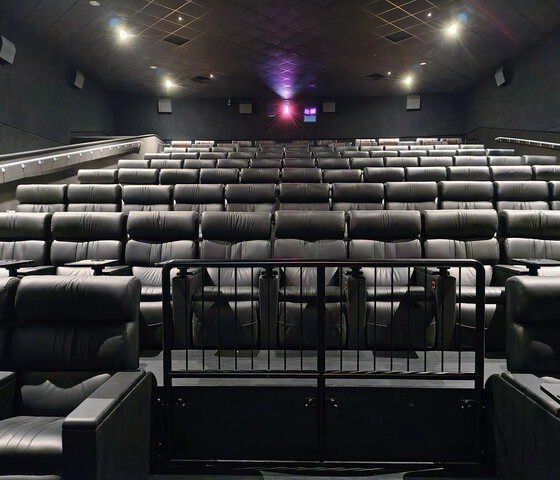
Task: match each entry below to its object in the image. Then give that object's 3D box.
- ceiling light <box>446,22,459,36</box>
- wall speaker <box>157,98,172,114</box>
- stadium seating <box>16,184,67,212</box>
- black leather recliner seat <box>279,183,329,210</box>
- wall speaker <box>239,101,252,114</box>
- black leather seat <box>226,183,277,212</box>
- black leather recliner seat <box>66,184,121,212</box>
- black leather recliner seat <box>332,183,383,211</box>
[{"bbox_3d":[4.348,-5.306,10.717,0.220,0.250,0.220,0,4,2],"label":"ceiling light"},{"bbox_3d":[-4.595,-5.335,16.991,0.520,0.540,0.370,0,4,2],"label":"wall speaker"},{"bbox_3d":[-3.554,-0.206,6.040,0.770,1.170,0.960,0,4,2],"label":"stadium seating"},{"bbox_3d":[0.345,-0.210,5.932,0.770,1.170,0.960,0,4,2],"label":"black leather recliner seat"},{"bbox_3d":[-1.352,-5.268,16.906,0.520,0.540,0.370,0,4,2],"label":"wall speaker"},{"bbox_3d":[-0.416,-0.209,5.953,0.770,1.170,0.960,0,4,2],"label":"black leather seat"},{"bbox_3d":[-2.763,-0.211,6.017,0.770,1.170,0.960,0,4,2],"label":"black leather recliner seat"},{"bbox_3d":[1.131,-0.212,5.910,0.770,1.170,0.960,0,4,2],"label":"black leather recliner seat"}]

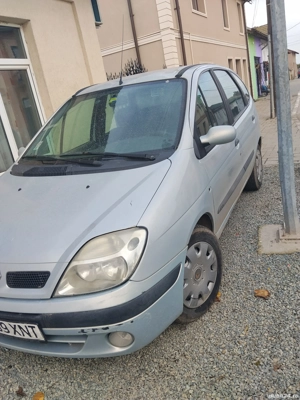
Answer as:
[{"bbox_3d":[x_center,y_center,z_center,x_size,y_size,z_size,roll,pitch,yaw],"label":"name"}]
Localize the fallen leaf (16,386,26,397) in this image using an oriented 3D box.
[{"bbox_3d":[-0.683,1.019,1.780,0.055,0.020,0.075,-23,20,-38],"label":"fallen leaf"}]

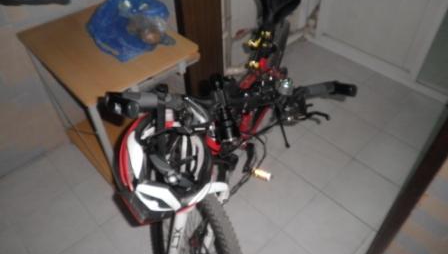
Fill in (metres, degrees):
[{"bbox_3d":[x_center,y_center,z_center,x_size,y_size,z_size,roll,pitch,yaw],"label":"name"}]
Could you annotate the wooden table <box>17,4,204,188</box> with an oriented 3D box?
[{"bbox_3d":[-0.511,-0.125,1.722,0.510,0.700,0.695,-34,53,-28],"label":"wooden table"}]

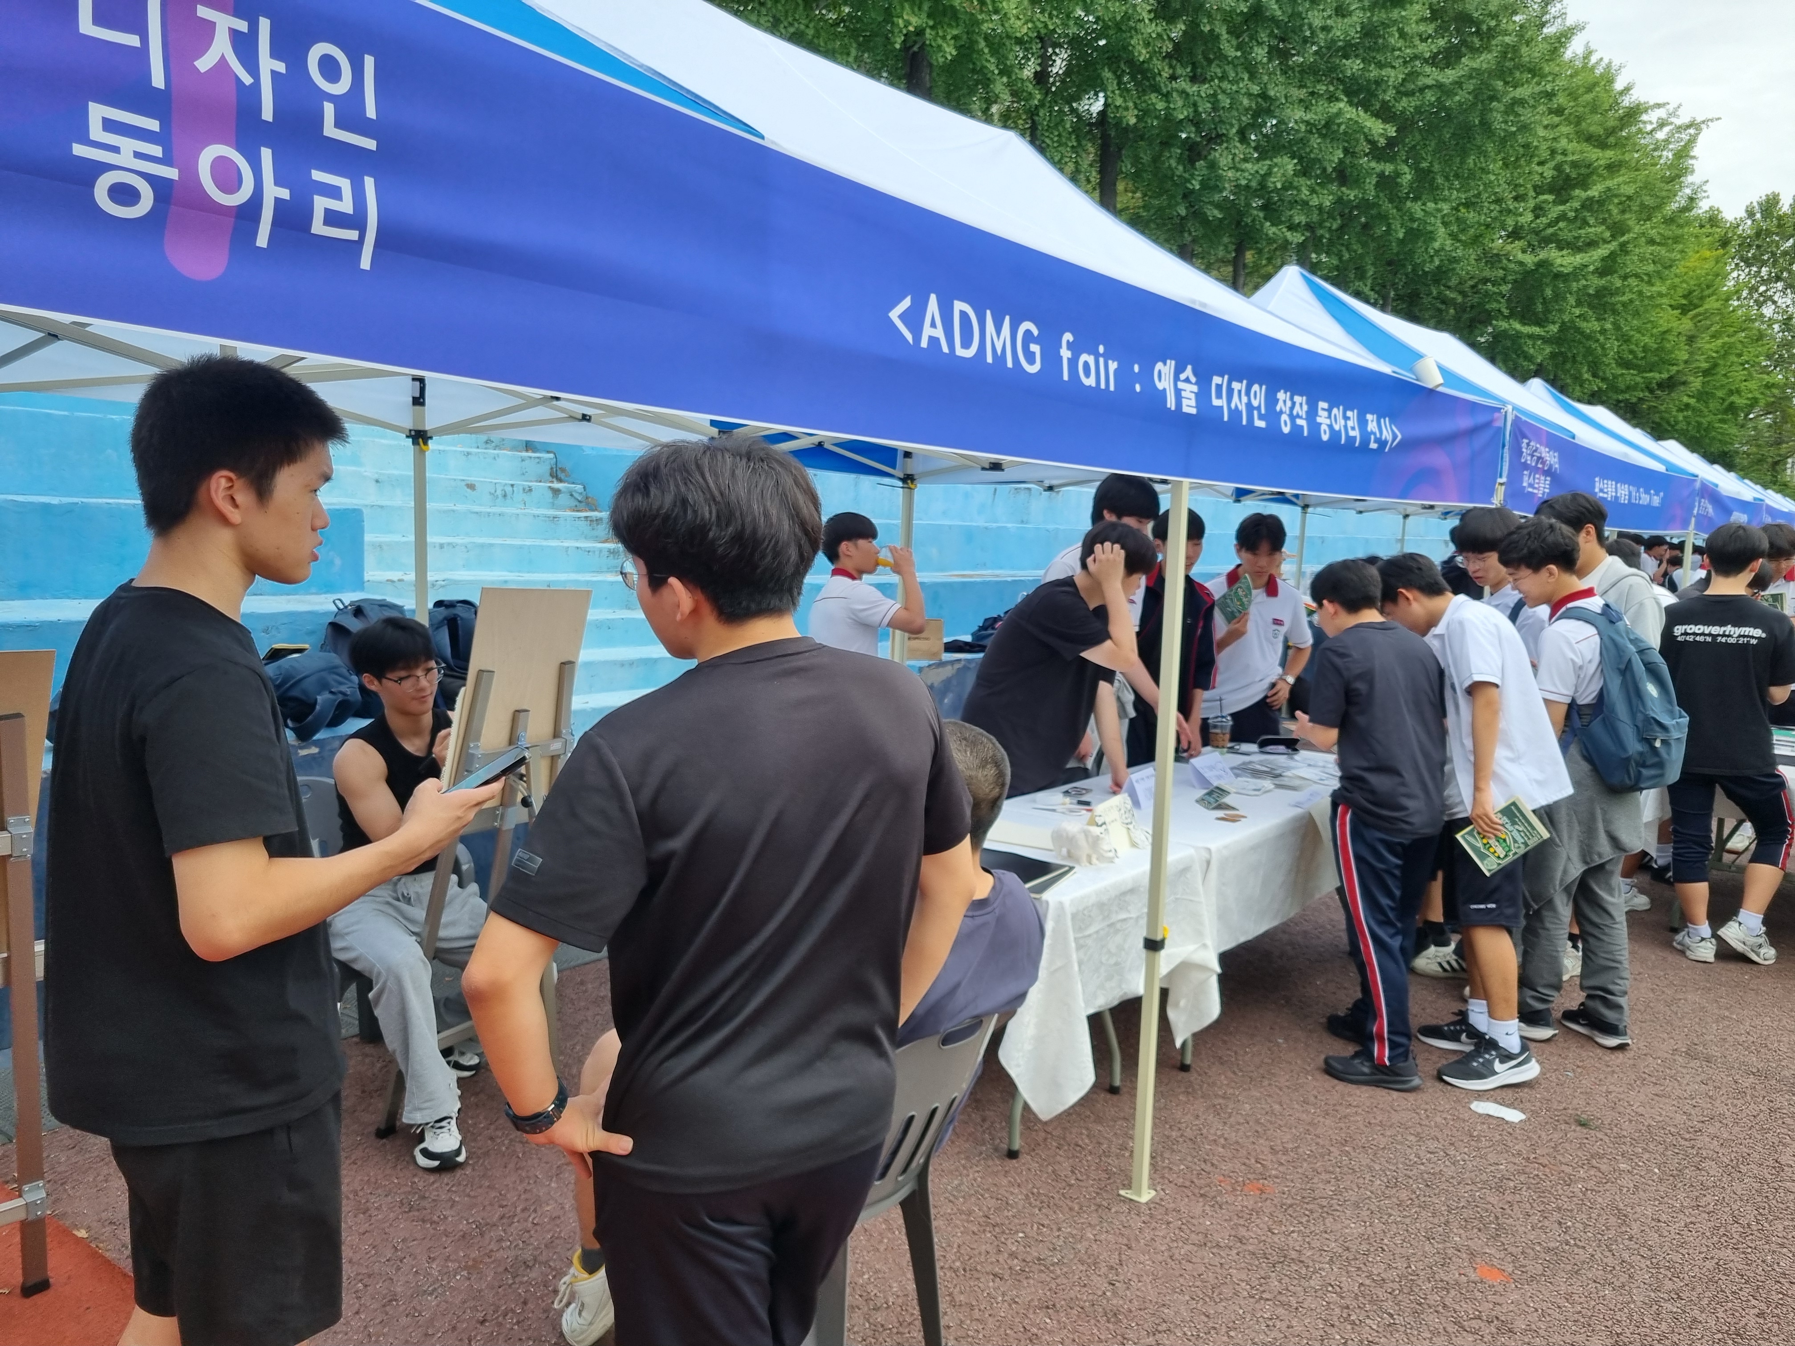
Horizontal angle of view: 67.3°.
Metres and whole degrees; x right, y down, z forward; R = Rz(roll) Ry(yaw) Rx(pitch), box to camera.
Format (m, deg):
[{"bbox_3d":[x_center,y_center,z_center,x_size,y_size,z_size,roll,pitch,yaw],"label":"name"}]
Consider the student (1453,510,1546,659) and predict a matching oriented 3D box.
[{"bbox_3d":[2.223,0.260,5.128,0.400,1.760,0.460,1,7,-12],"label":"student"}]

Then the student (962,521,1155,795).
[{"bbox_3d":[0.498,0.319,4.259,0.700,1.590,0.500,6,8,29],"label":"student"}]

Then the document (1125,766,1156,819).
[{"bbox_3d":[0.772,0.355,4.185,0.115,0.095,0.210,7,8,36],"label":"document"}]

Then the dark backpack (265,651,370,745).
[{"bbox_3d":[-2.208,0.061,4.915,0.320,0.280,0.420,7,8,36],"label":"dark backpack"}]

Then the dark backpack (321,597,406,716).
[{"bbox_3d":[-2.072,-0.063,5.250,0.240,0.440,0.330,7,8,36],"label":"dark backpack"}]

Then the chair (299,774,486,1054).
[{"bbox_3d":[-1.426,0.717,3.654,0.530,0.800,0.550,-4,9,-41],"label":"chair"}]

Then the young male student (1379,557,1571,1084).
[{"bbox_3d":[1.803,0.432,4.200,0.580,1.600,0.460,4,7,14],"label":"young male student"}]

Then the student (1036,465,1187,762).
[{"bbox_3d":[0.814,0.152,5.253,0.550,1.850,0.520,4,7,20],"label":"student"}]

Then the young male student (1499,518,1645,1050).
[{"bbox_3d":[2.151,0.340,4.285,0.420,1.660,0.460,6,8,32],"label":"young male student"}]

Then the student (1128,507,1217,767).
[{"bbox_3d":[1.137,0.163,5.789,0.420,1.730,0.480,8,9,42],"label":"student"}]

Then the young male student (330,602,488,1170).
[{"bbox_3d":[-1.323,0.519,3.771,0.600,1.310,0.900,-4,9,-41],"label":"young male student"}]

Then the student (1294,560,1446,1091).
[{"bbox_3d":[1.402,0.413,3.983,0.430,1.530,0.450,6,7,29],"label":"student"}]

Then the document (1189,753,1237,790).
[{"bbox_3d":[1.072,0.320,4.580,0.115,0.095,0.210,7,8,36],"label":"document"}]

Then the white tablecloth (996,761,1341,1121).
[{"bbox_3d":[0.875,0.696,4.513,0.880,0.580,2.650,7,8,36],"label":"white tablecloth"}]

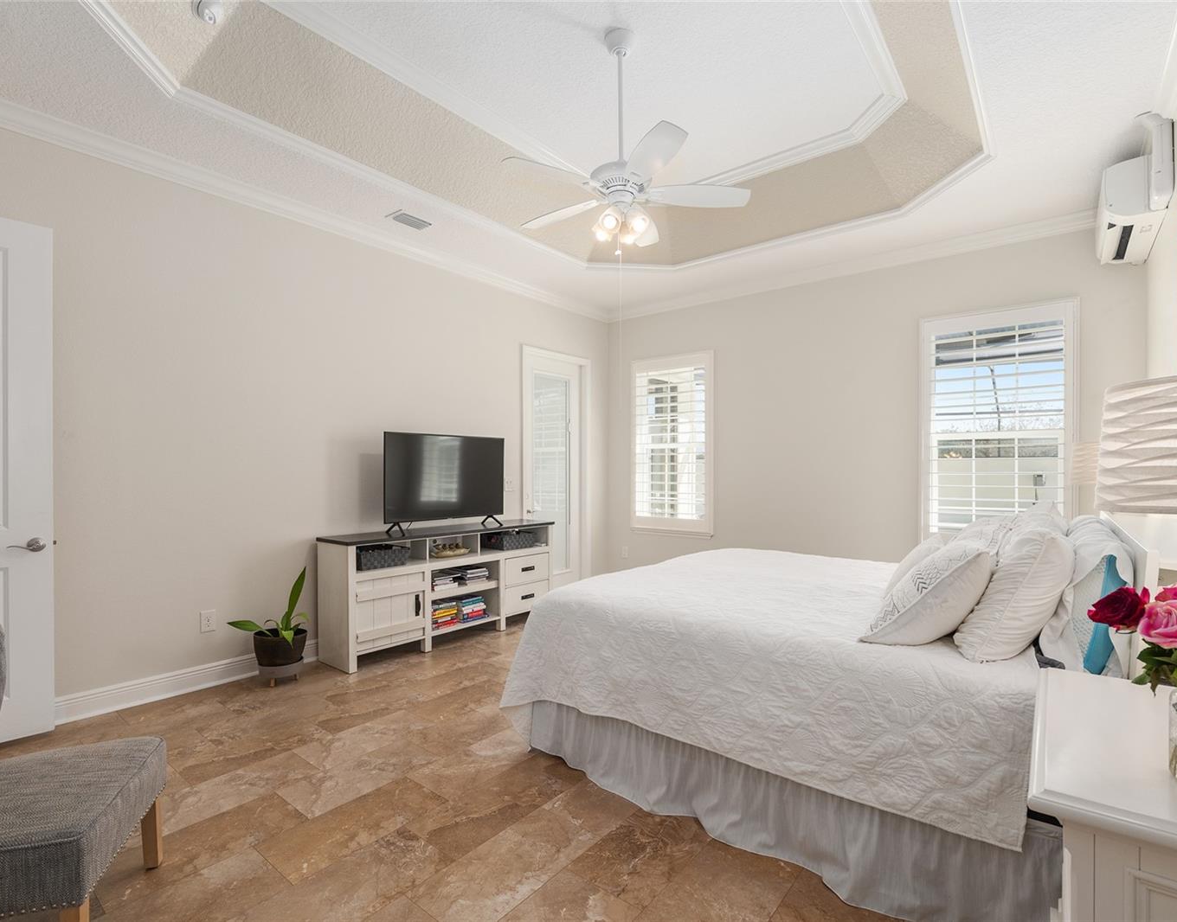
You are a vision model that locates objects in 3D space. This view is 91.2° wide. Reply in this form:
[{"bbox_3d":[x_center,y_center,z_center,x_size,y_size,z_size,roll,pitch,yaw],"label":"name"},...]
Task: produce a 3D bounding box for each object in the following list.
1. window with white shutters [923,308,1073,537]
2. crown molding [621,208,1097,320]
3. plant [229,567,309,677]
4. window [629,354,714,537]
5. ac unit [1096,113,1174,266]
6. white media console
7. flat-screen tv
[{"bbox_3d":[2.962,-0.191,4.213,0.914,1.787,0.079,0,-1,39],"label":"window with white shutters"},{"bbox_3d":[1.871,-1.609,5.074,4.171,0.099,0.099,0,-1,39],"label":"crown molding"},{"bbox_3d":[-1.914,0.997,3.503,0.338,0.655,0.407,0,-1,39],"label":"plant"},{"bbox_3d":[0.851,-0.163,5.965,0.963,1.837,0.099,0,-1,39],"label":"window"},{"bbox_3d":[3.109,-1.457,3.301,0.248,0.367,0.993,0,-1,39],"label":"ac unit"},{"bbox_3d":[-1.076,0.942,4.480,0.457,0.824,1.897,0,-1,39],"label":"white media console"},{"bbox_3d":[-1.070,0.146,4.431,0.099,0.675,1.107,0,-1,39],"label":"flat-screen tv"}]

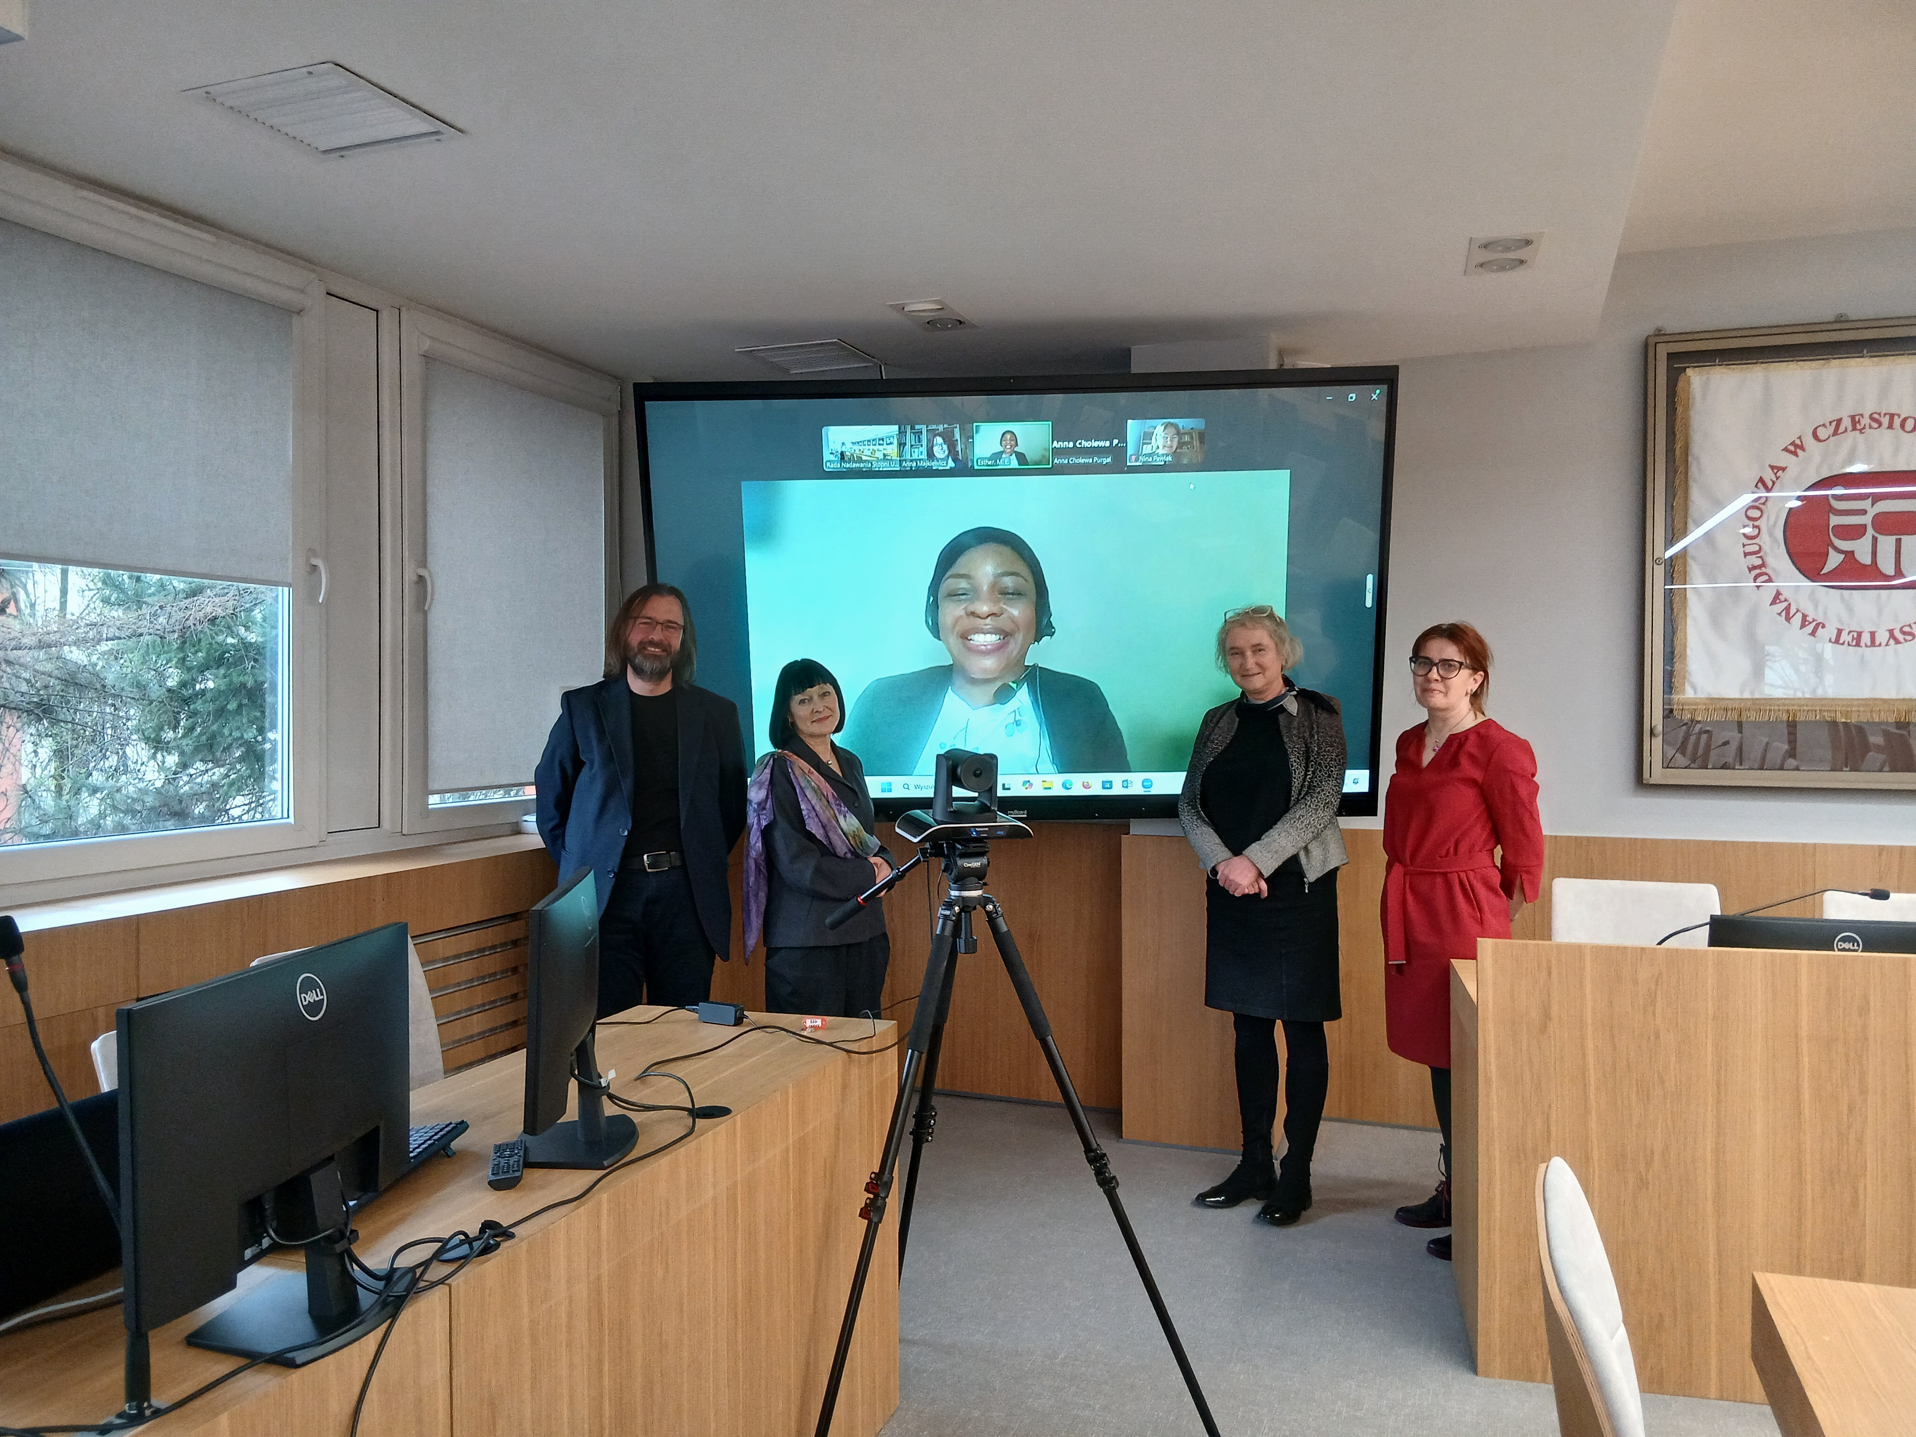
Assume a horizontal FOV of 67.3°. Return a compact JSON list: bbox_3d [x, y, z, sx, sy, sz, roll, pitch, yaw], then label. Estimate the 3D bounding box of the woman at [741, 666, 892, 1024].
[{"bbox_3d":[-0.393,0.588,4.089,0.420,1.519,0.310,-1,1,-31],"label":"woman"}]

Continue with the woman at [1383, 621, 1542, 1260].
[{"bbox_3d":[1.313,0.548,3.728,0.420,1.595,0.320,1,1,41],"label":"woman"}]

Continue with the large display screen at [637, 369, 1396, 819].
[{"bbox_3d":[0.176,-0.349,4.379,2.220,1.345,0.100,-1,13,2],"label":"large display screen"}]

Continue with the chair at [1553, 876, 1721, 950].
[{"bbox_3d":[1.728,0.891,3.610,0.470,0.910,0.540,0,1,19],"label":"chair"}]

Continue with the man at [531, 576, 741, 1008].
[{"bbox_3d":[-0.904,0.482,4.107,0.600,1.735,0.360,0,1,-17],"label":"man"}]

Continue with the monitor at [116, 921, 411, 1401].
[{"bbox_3d":[-0.670,0.436,1.515,0.180,0.374,0.500,0,1,7],"label":"monitor"}]

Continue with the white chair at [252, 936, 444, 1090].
[{"bbox_3d":[-1.064,0.912,2.911,0.540,0.910,0.470,0,1,18],"label":"white chair"}]

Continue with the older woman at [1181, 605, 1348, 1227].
[{"bbox_3d":[0.850,0.516,3.978,0.460,1.656,0.320,0,1,25],"label":"older woman"}]

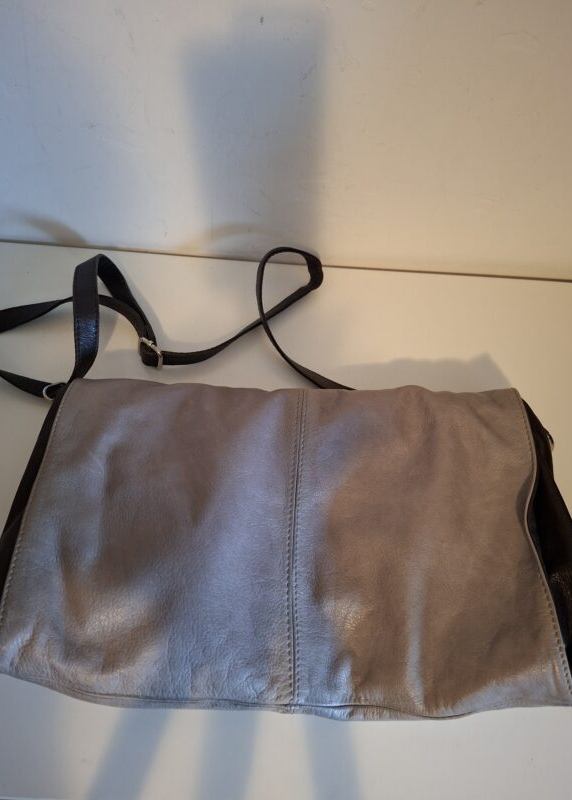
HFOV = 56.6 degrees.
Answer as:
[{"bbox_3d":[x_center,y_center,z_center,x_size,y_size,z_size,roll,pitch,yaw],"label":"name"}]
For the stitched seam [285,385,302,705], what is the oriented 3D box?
[{"bbox_3d":[0.008,0.088,0.375,0.011,0.012,0.221,1,60,4],"label":"stitched seam"}]

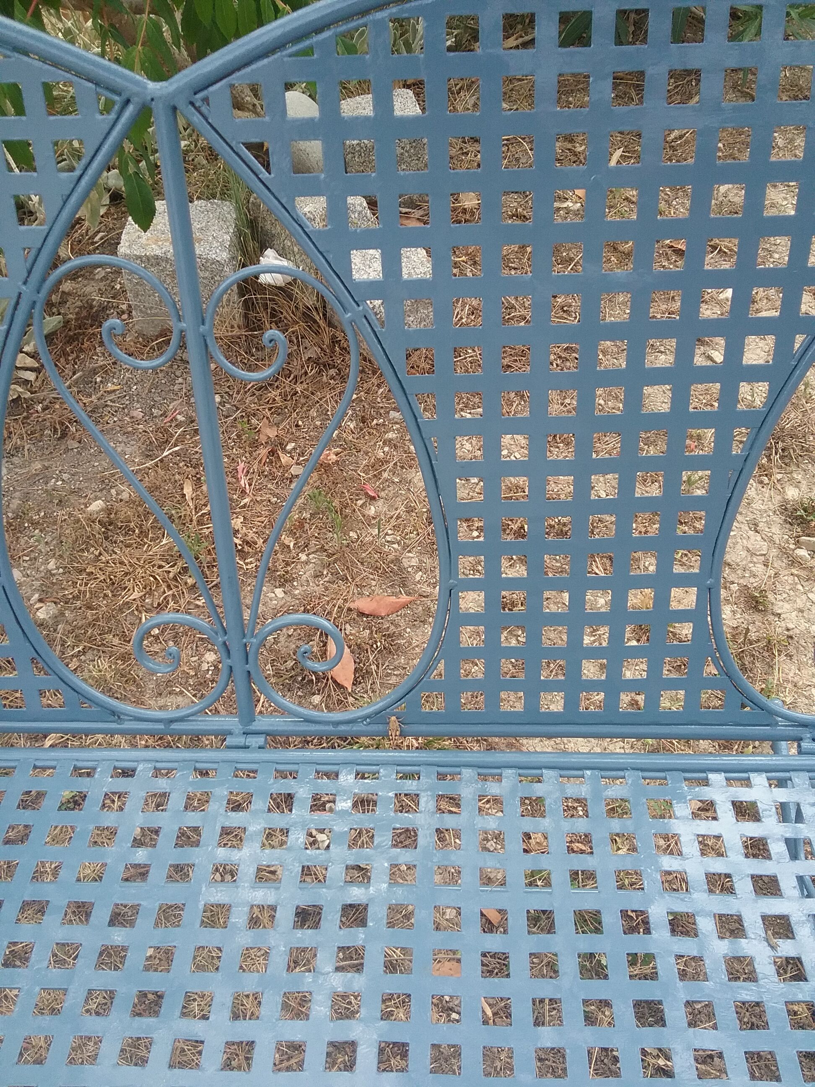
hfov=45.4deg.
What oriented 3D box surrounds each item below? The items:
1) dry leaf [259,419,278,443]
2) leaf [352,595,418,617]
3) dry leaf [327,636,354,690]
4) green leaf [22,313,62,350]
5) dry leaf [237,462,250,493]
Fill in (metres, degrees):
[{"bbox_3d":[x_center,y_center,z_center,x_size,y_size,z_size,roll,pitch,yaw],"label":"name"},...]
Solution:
[{"bbox_3d":[-0.278,-0.229,1.956,0.038,0.022,0.070,-2,39,1],"label":"dry leaf"},{"bbox_3d":[-0.039,0.101,1.574,0.111,0.018,0.043,0,40,3],"label":"leaf"},{"bbox_3d":[-0.100,0.180,1.482,0.036,0.016,0.121,-10,40,-8],"label":"dry leaf"},{"bbox_3d":[-0.840,-0.487,2.228,0.115,0.045,0.050,-24,44,-24],"label":"green leaf"},{"bbox_3d":[-0.312,-0.126,1.845,0.024,0.015,0.095,-8,40,-7],"label":"dry leaf"}]

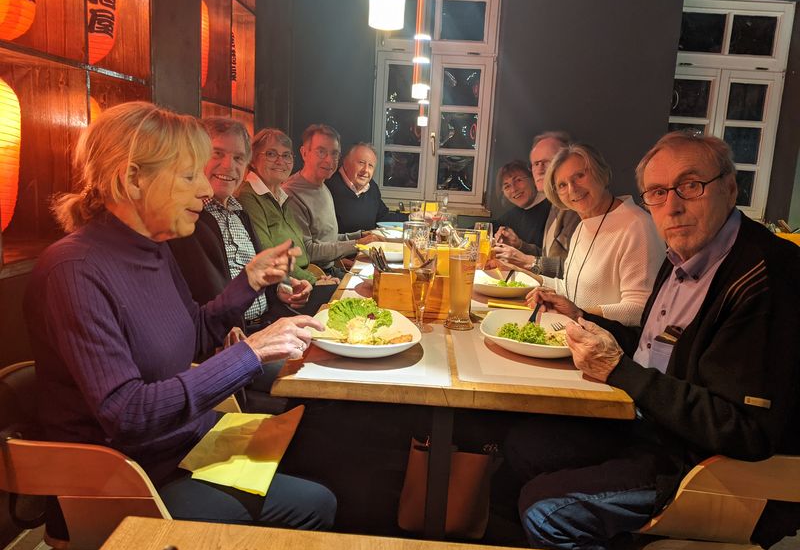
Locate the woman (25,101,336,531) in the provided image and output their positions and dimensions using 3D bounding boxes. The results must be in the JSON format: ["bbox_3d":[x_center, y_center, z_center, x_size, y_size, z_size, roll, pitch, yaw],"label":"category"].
[{"bbox_3d":[-0.448,0.290,1.273,0.700,1.240,0.520,1,10,-13],"label":"woman"}]

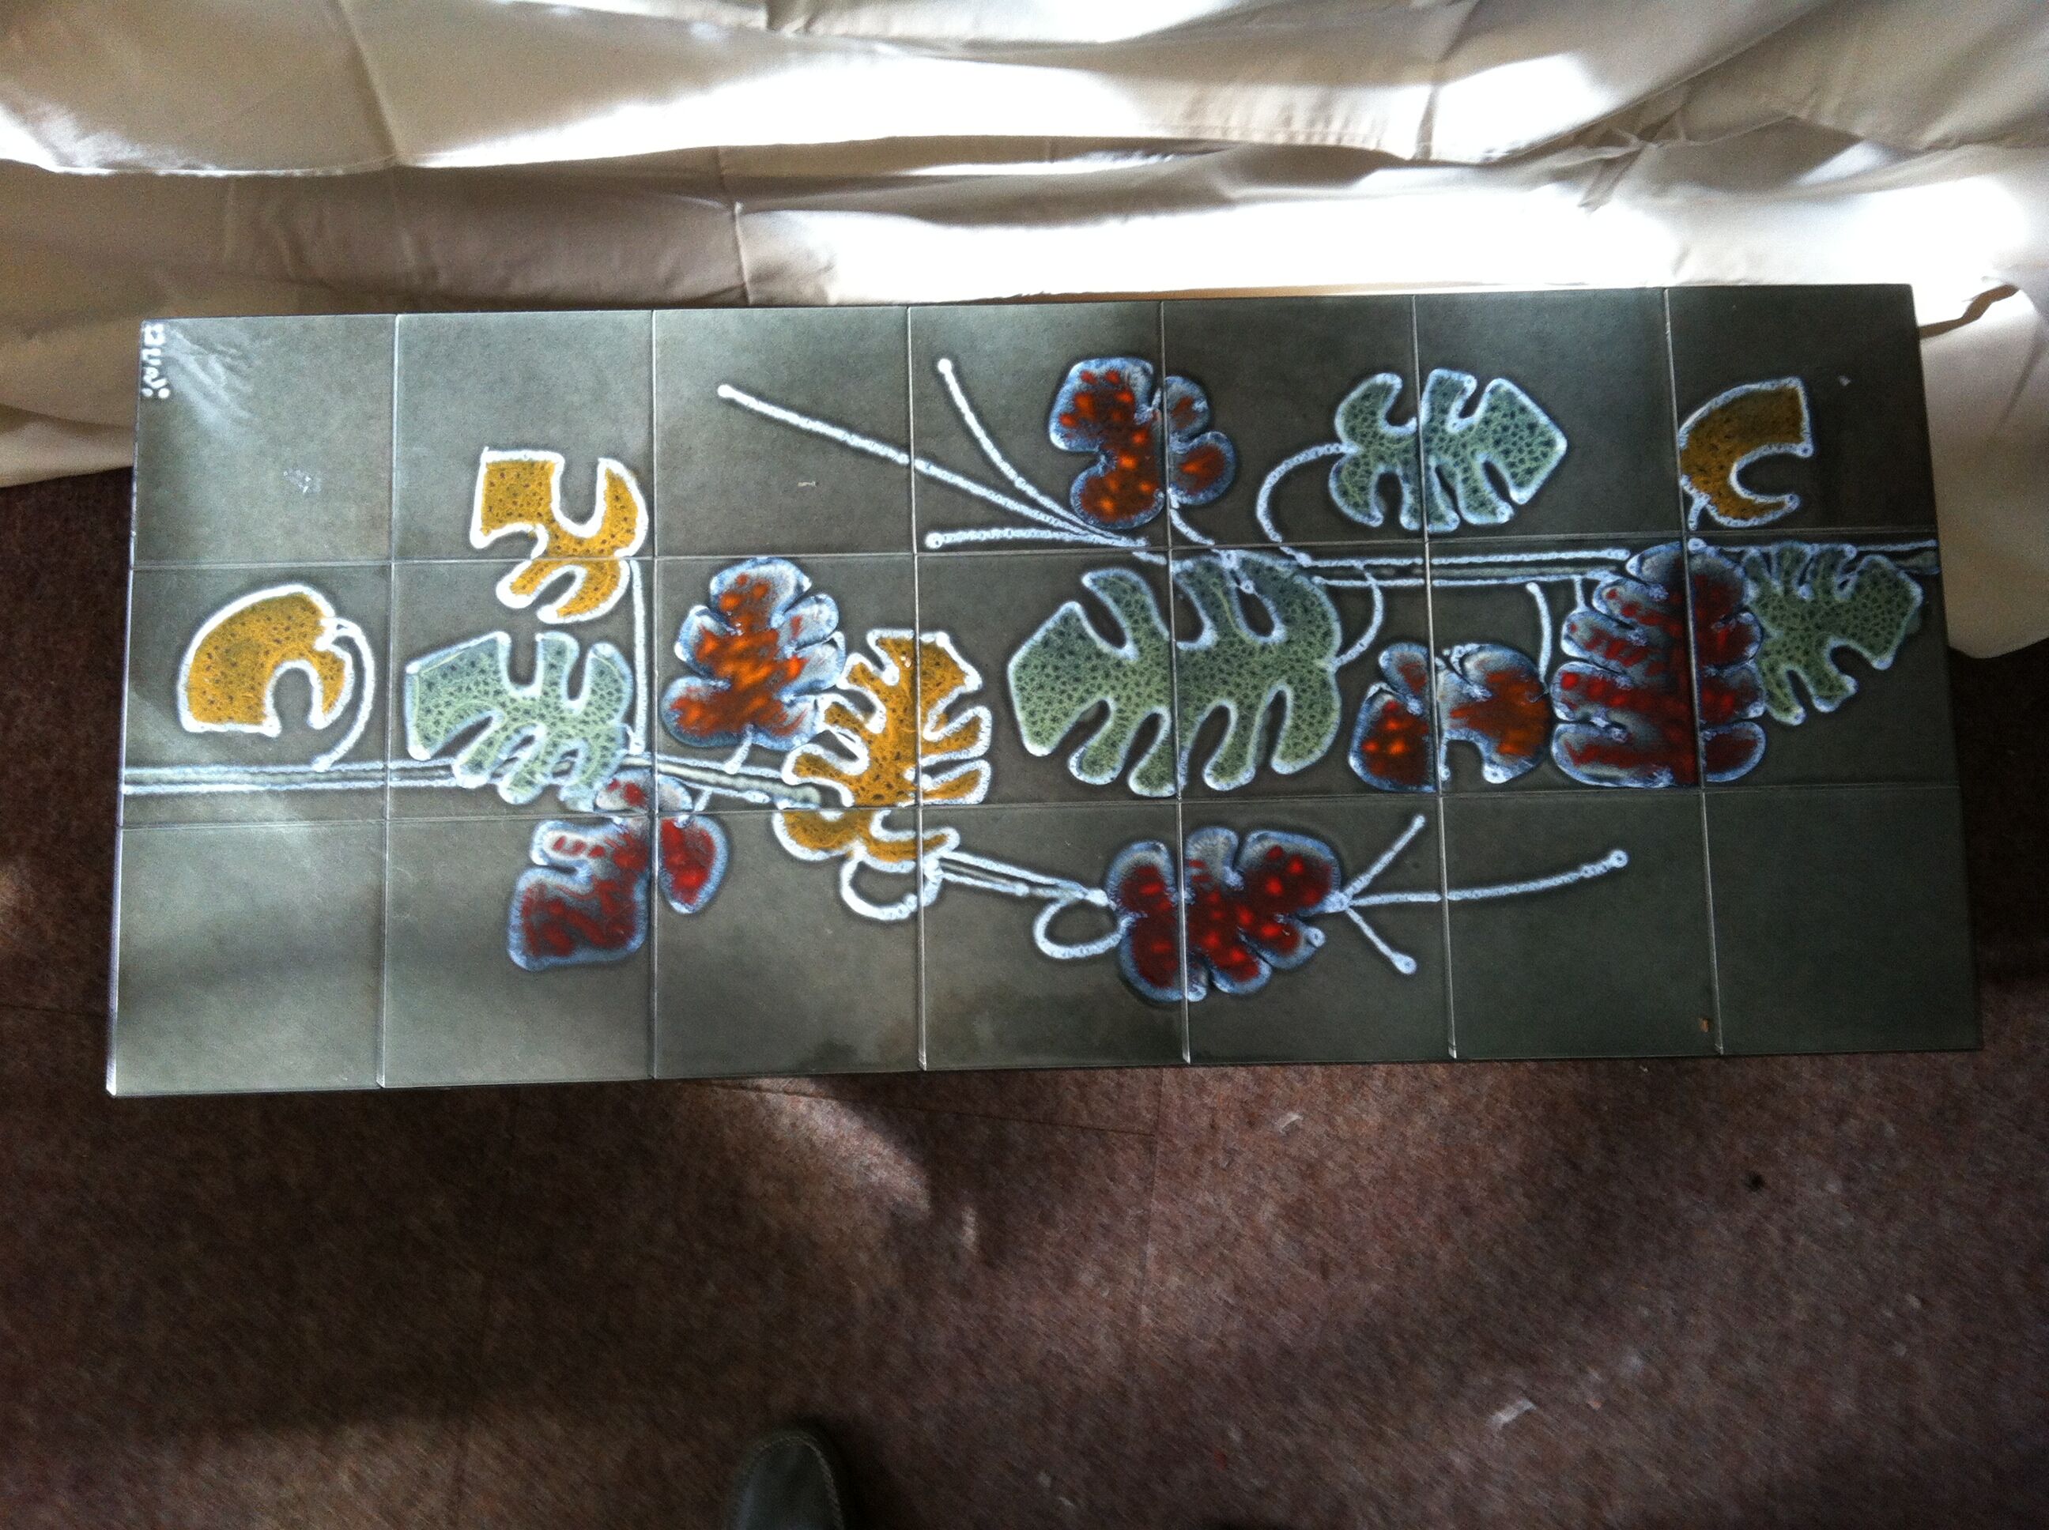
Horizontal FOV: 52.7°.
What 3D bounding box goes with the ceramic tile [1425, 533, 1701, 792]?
[{"bbox_3d":[0.312,-0.057,1.203,0.150,0.010,0.150,-1,81,-1],"label":"ceramic tile"}]

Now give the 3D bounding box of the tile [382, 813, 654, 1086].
[{"bbox_3d":[-0.284,0.104,1.169,0.150,0.010,0.150,-1,81,-1],"label":"tile"}]

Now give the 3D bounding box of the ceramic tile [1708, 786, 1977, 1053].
[{"bbox_3d":[0.466,0.088,1.183,0.150,0.010,0.150,-1,81,-1],"label":"ceramic tile"}]

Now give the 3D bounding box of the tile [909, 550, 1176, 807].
[{"bbox_3d":[0.012,-0.051,1.197,0.150,0.010,0.150,-1,82,-1],"label":"tile"}]

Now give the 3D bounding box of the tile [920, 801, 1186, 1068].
[{"bbox_3d":[0.016,0.098,1.175,0.150,0.010,0.150,-1,82,-1],"label":"tile"}]

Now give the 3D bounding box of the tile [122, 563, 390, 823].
[{"bbox_3d":[-0.438,-0.040,1.189,0.150,0.010,0.150,-1,82,-1],"label":"tile"}]

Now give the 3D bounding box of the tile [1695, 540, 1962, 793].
[{"bbox_3d":[0.462,-0.061,1.205,0.150,0.010,0.150,-1,82,-1],"label":"tile"}]

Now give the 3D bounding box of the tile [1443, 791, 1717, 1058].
[{"bbox_3d":[0.316,0.091,1.180,0.150,0.010,0.150,-1,82,-1],"label":"tile"}]

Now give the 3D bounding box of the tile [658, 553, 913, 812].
[{"bbox_3d":[-0.138,-0.047,1.194,0.150,0.010,0.150,-1,81,-1],"label":"tile"}]

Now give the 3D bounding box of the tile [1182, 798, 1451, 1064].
[{"bbox_3d":[0.166,0.094,1.178,0.150,0.010,0.150,-1,82,-1],"label":"tile"}]

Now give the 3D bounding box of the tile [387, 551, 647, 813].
[{"bbox_3d":[-0.288,-0.044,1.192,0.150,0.010,0.150,-1,82,-1],"label":"tile"}]

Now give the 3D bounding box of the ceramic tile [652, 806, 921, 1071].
[{"bbox_3d":[-0.134,0.101,1.172,0.150,0.010,0.150,-1,81,-1],"label":"ceramic tile"}]

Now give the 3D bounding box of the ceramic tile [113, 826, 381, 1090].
[{"bbox_3d":[-0.434,0.108,1.168,0.150,0.010,0.150,-1,82,-1],"label":"ceramic tile"}]

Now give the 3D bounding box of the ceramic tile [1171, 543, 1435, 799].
[{"bbox_3d":[0.162,-0.054,1.200,0.150,0.010,0.150,-1,81,-1],"label":"ceramic tile"}]

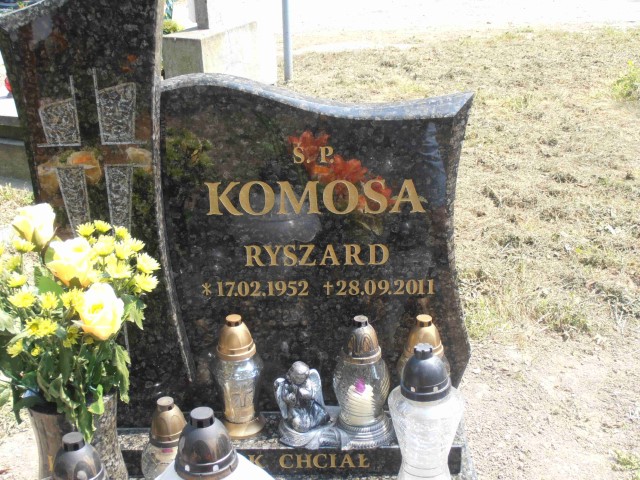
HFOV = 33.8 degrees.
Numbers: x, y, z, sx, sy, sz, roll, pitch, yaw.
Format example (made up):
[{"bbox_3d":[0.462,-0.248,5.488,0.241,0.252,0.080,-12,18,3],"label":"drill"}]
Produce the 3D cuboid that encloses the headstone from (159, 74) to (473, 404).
[{"bbox_3d":[0.001,0.021,2.111,0.610,0.701,0.085,-1,23,0],"label":"headstone"}]

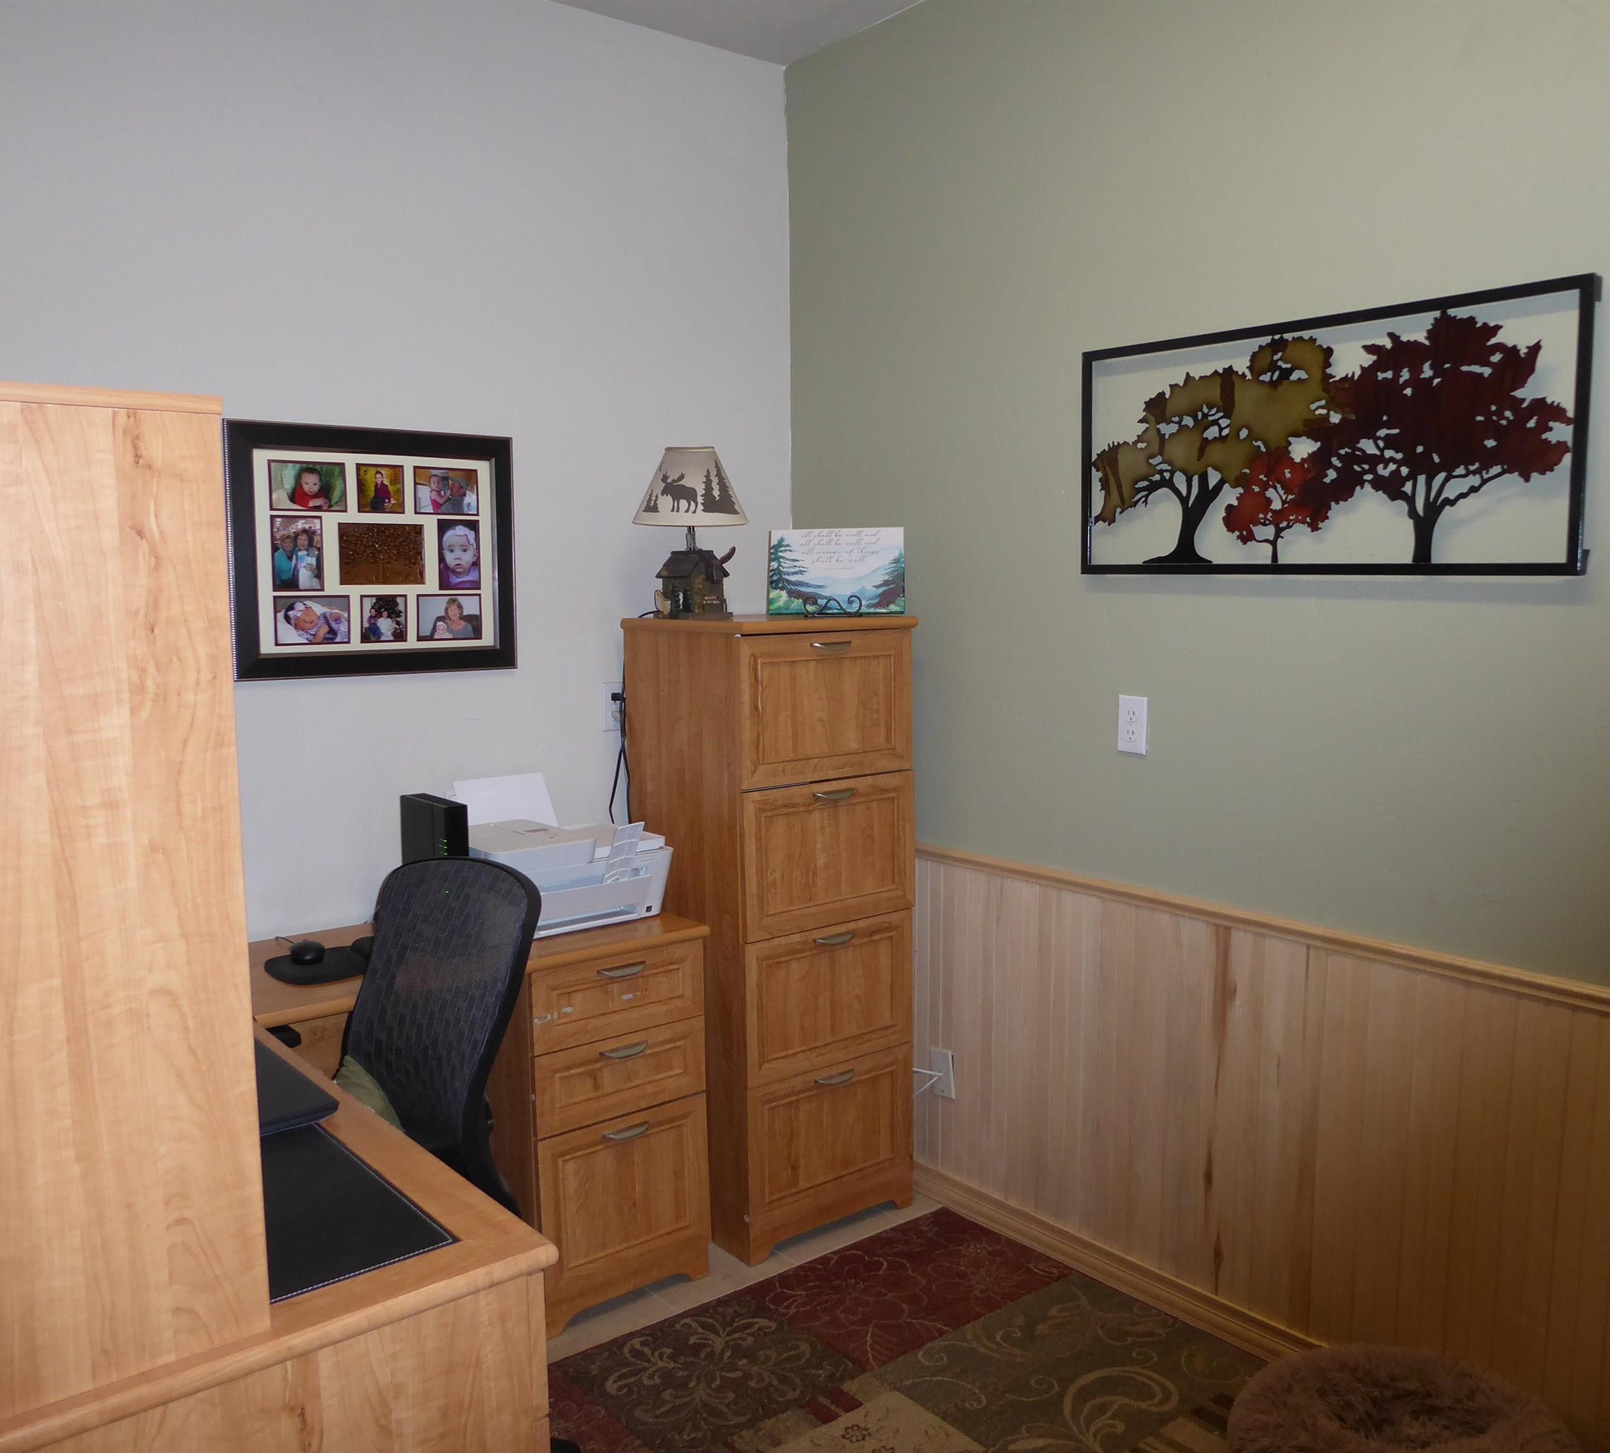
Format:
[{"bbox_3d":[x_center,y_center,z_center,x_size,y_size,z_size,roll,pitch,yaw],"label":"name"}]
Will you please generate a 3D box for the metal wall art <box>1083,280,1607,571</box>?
[{"bbox_3d":[0.870,-0.486,2.361,0.032,0.443,0.946,-6,8,-39],"label":"metal wall art"}]

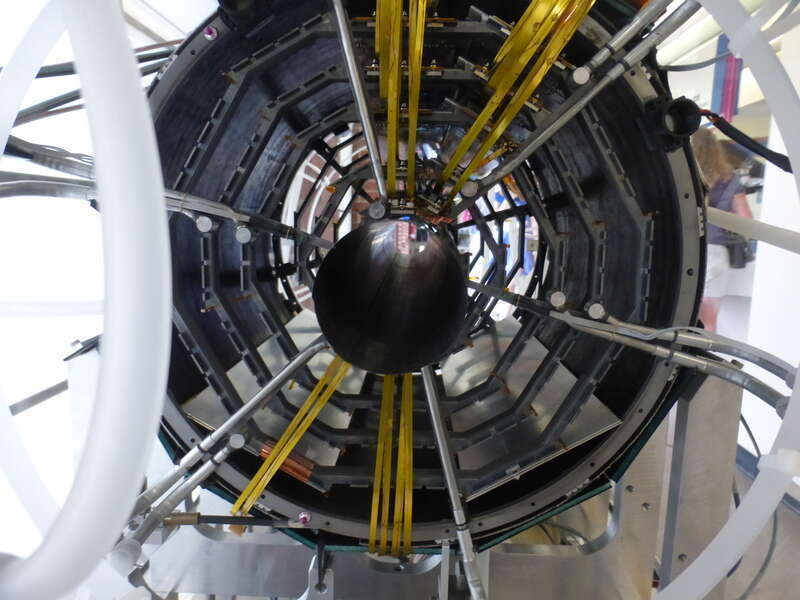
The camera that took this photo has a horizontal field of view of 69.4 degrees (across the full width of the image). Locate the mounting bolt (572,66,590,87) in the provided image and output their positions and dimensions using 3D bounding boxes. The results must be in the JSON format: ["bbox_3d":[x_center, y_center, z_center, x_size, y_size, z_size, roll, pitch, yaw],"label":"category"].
[{"bbox_3d":[0.252,-0.312,0.807,0.023,0.023,0.014,1,11,2],"label":"mounting bolt"}]

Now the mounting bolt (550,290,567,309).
[{"bbox_3d":[0.236,-0.002,0.867,0.023,0.023,0.014,1,11,2],"label":"mounting bolt"}]

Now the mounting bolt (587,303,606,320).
[{"bbox_3d":[0.293,0.016,0.868,0.023,0.023,0.014,1,11,2],"label":"mounting bolt"}]

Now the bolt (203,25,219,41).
[{"bbox_3d":[-0.252,-0.355,0.768,0.019,0.019,0.012,1,11,2],"label":"bolt"}]

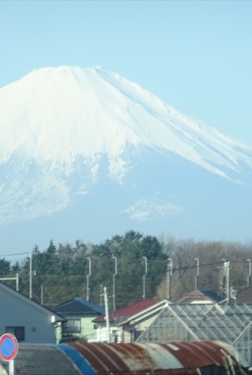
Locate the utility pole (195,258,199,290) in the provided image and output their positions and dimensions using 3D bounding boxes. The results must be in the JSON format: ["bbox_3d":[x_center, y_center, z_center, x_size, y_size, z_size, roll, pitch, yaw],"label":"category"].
[{"bbox_3d":[6.092,12.338,439.759,0.360,12.500,0.300,0,-2,0],"label":"utility pole"}]

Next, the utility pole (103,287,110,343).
[{"bbox_3d":[-0.883,8.756,274.867,0.300,6.910,0.250,-3,-2,0],"label":"utility pole"}]

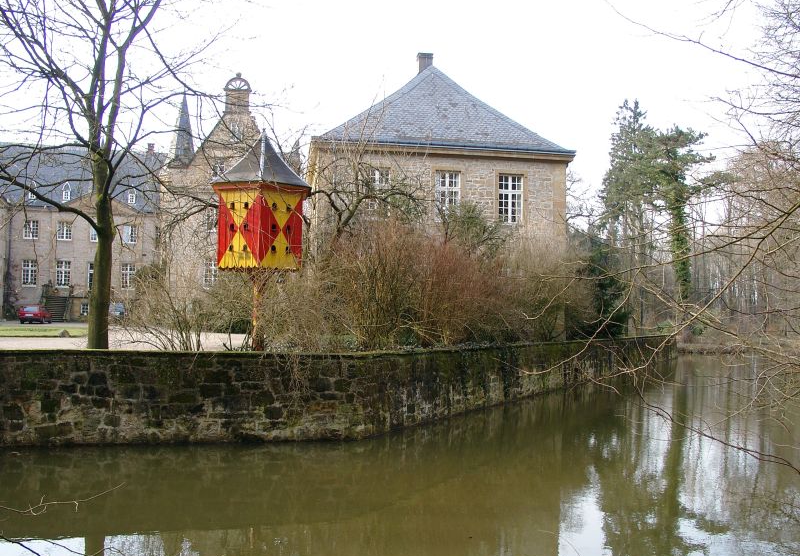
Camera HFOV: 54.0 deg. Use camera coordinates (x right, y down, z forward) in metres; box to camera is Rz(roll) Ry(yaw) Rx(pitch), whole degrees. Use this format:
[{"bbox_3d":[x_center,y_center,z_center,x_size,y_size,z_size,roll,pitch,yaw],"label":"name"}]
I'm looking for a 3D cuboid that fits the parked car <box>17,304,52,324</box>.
[{"bbox_3d":[-26.389,2.626,57.000,1.700,1.400,4.200,2,-3,-15],"label":"parked car"}]

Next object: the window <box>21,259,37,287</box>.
[{"bbox_3d":[-29.248,-0.387,62.033,1.060,2.100,0.160,2,-3,-18],"label":"window"}]

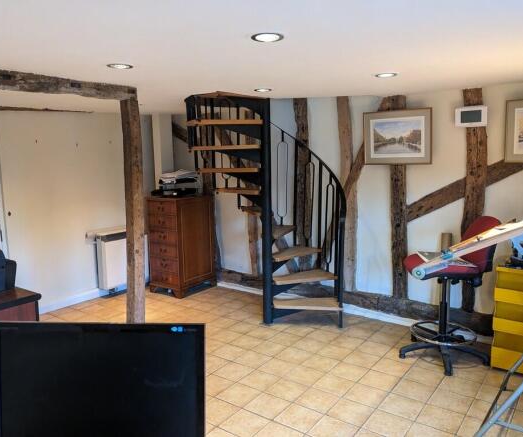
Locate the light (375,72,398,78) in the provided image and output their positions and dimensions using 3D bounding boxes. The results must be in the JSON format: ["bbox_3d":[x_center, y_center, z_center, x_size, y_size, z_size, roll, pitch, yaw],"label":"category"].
[{"bbox_3d":[0.796,-0.913,2.892,0.135,0.030,0.135,5,10,36],"label":"light"}]

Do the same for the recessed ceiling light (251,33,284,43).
[{"bbox_3d":[0.026,-0.759,1.909,0.140,0.030,0.140,-1,8,0],"label":"recessed ceiling light"}]

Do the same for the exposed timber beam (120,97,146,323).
[{"bbox_3d":[-0.948,0.139,3.373,0.105,1.990,0.125,5,10,36],"label":"exposed timber beam"}]

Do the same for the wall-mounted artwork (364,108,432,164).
[{"bbox_3d":[1.185,-0.705,3.977,0.600,0.468,0.030,5,10,36],"label":"wall-mounted artwork"}]

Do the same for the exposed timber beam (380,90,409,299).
[{"bbox_3d":[1.258,-0.165,4.137,0.165,1.869,0.100,5,10,36],"label":"exposed timber beam"}]

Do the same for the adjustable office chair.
[{"bbox_3d":[1.461,0.534,3.538,0.740,1.120,0.620,-3,9,-15],"label":"adjustable office chair"}]

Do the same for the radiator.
[{"bbox_3d":[-1.605,0.465,5.289,0.170,0.620,0.670,5,10,36],"label":"radiator"}]

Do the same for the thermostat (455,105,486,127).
[{"bbox_3d":[1.690,-0.811,3.654,0.225,0.160,0.040,5,10,36],"label":"thermostat"}]

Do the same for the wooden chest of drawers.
[{"bbox_3d":[-0.961,0.292,5.425,0.506,1.140,0.575,5,10,36],"label":"wooden chest of drawers"}]

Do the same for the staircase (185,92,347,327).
[{"bbox_3d":[0.051,-0.056,4.254,1.466,2.132,1.244,1,9,13],"label":"staircase"}]

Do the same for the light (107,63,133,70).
[{"bbox_3d":[-0.755,-0.816,2.429,0.135,0.030,0.135,-1,8,0],"label":"light"}]

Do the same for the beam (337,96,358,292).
[{"bbox_3d":[0.845,-0.210,4.368,0.170,1.840,0.110,5,10,36],"label":"beam"}]

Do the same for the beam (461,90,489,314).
[{"bbox_3d":[1.743,-0.115,3.726,0.165,1.840,0.110,5,10,36],"label":"beam"}]

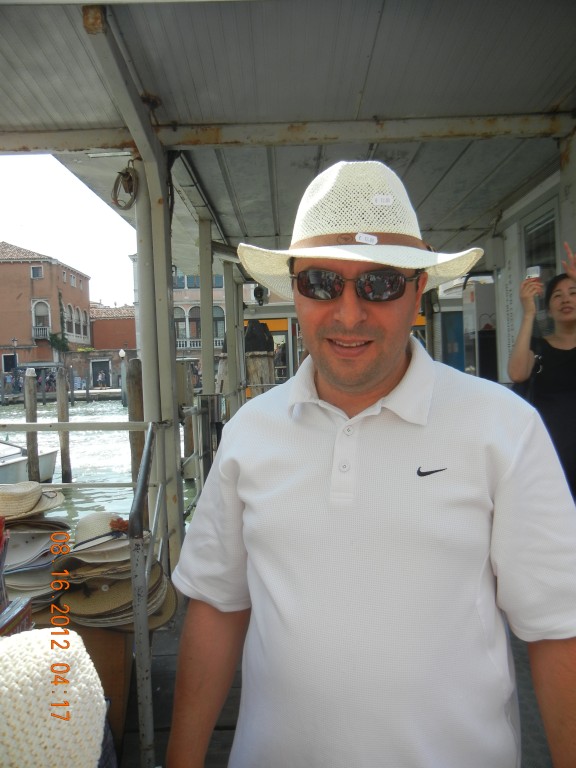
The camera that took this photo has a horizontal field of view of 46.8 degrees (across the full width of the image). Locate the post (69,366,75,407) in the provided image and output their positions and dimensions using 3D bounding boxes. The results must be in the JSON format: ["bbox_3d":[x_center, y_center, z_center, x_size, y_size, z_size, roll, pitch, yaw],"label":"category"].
[{"bbox_3d":[-14.893,0.173,46.000,0.250,2.800,0.250,-1,1,0],"label":"post"}]

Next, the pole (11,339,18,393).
[{"bbox_3d":[-23.422,-1.584,57.000,0.500,4.600,0.500,-1,1,0],"label":"pole"}]

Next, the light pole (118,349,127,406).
[{"bbox_3d":[-11.189,-0.440,45.000,0.420,3.900,0.420,-1,1,0],"label":"light pole"}]

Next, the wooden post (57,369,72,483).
[{"bbox_3d":[-4.758,0.885,14.200,0.240,2.500,0.240,-2,1,0],"label":"wooden post"}]

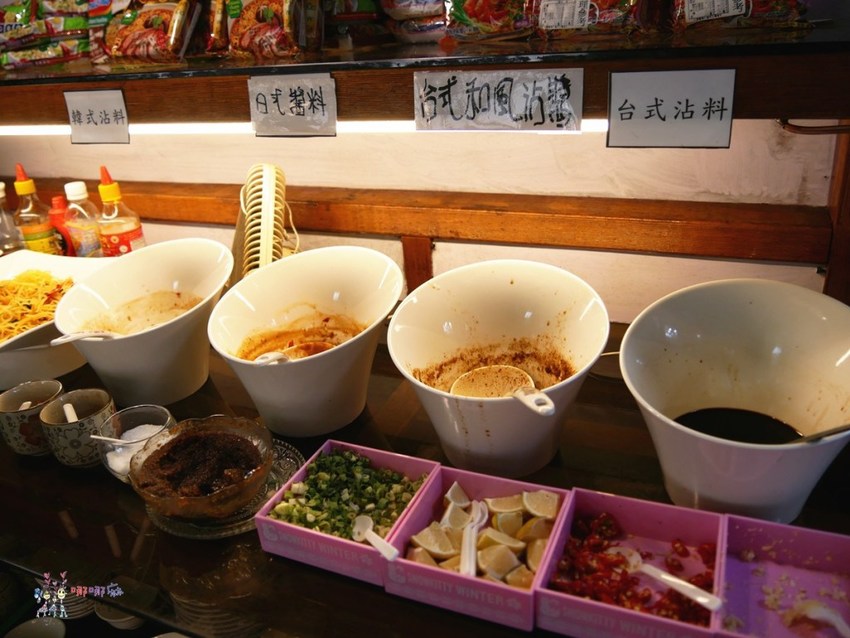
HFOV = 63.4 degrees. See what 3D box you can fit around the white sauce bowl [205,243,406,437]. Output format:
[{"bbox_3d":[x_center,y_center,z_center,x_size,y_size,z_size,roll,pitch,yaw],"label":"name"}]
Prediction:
[{"bbox_3d":[-0.140,0.031,0.866,0.236,0.176,0.240,-4,24,2],"label":"white sauce bowl"}]

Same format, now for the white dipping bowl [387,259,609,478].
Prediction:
[{"bbox_3d":[0.083,0.058,0.769,0.236,0.176,0.240,1,25,12],"label":"white dipping bowl"}]

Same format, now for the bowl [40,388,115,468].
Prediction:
[{"bbox_3d":[-0.408,0.133,0.825,0.079,0.064,0.079,-18,28,-27],"label":"bowl"}]

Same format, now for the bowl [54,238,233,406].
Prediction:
[{"bbox_3d":[-0.371,0.009,0.954,0.236,0.176,0.240,8,27,26],"label":"bowl"}]

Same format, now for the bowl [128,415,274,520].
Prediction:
[{"bbox_3d":[-0.235,0.163,0.742,0.148,0.044,0.148,-4,24,2],"label":"bowl"}]

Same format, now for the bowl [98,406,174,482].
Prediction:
[{"bbox_3d":[-0.320,0.146,0.781,0.081,0.064,0.081,-4,24,2],"label":"bowl"}]

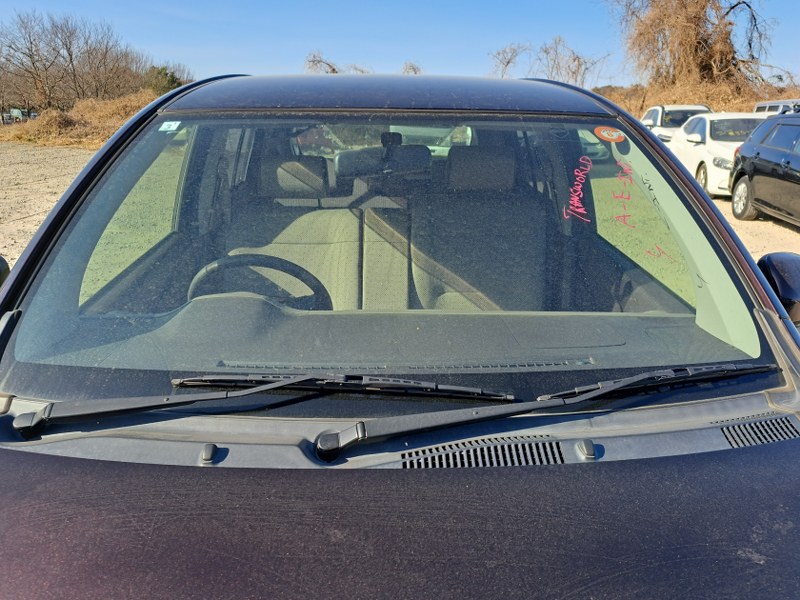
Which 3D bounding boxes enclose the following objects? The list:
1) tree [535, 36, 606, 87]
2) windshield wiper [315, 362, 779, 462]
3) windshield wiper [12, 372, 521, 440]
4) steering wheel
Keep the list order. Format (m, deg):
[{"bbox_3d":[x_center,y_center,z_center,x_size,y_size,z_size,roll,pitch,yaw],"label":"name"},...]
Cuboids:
[{"bbox_3d":[7.176,-8.934,23.344,3.300,4.000,3.000,1,19,0],"label":"tree"},{"bbox_3d":[0.250,0.162,0.837,0.752,0.075,0.080,-3,19,-11],"label":"windshield wiper"},{"bbox_3d":[-0.202,0.157,0.834,0.755,0.075,0.090,0,19,-1],"label":"windshield wiper"},{"bbox_3d":[-0.357,0.046,1.429,0.370,0.370,0.110,1,40,0],"label":"steering wheel"}]

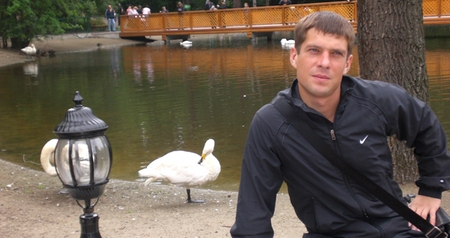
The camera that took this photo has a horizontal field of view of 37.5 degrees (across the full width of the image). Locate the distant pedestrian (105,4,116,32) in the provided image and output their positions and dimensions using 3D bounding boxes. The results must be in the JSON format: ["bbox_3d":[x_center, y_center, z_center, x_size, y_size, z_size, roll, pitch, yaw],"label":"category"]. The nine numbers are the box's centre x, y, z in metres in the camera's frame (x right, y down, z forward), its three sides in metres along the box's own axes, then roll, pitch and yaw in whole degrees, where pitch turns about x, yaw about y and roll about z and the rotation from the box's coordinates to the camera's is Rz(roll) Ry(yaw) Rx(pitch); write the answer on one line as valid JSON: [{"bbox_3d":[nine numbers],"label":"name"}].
[{"bbox_3d":[-7.442,-6.561,43.300,0.580,1.760,0.360,-4,10,-10],"label":"distant pedestrian"}]

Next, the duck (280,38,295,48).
[{"bbox_3d":[2.982,-3.585,31.000,0.780,0.360,0.360,-3,10,0],"label":"duck"}]

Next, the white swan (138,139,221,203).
[{"bbox_3d":[-0.458,0.524,6.750,0.810,0.645,0.360,-1,10,10],"label":"white swan"}]

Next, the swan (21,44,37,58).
[{"bbox_3d":[-8.667,-2.982,29.300,0.760,0.650,0.360,3,11,30],"label":"swan"}]

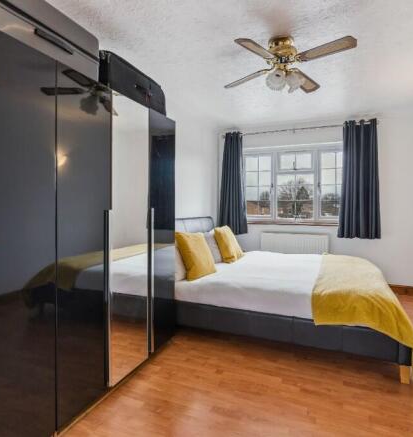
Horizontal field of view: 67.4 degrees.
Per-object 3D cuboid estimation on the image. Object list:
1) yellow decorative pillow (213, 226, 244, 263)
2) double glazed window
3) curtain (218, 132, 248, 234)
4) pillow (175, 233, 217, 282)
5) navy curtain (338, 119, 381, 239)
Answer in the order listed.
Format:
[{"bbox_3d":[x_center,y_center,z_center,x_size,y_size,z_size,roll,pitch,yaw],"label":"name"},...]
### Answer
[{"bbox_3d":[0.265,0.296,3.773,0.150,0.430,0.430,-27,-12,29],"label":"yellow decorative pillow"},{"bbox_3d":[1.338,-0.515,4.777,1.600,1.170,0.120,1,3,23],"label":"double glazed window"},{"bbox_3d":[0.414,-0.561,4.976,0.450,1.580,0.140,1,3,23],"label":"curtain"},{"bbox_3d":[-0.083,0.329,2.889,0.150,0.430,0.430,-24,-11,32],"label":"pillow"},{"bbox_3d":[2.127,-0.531,4.263,0.510,1.600,0.140,1,3,23],"label":"navy curtain"}]

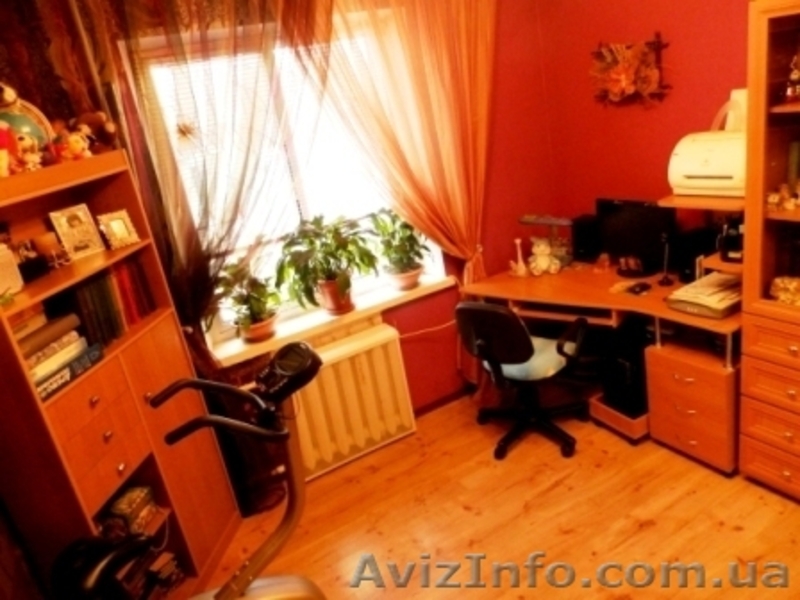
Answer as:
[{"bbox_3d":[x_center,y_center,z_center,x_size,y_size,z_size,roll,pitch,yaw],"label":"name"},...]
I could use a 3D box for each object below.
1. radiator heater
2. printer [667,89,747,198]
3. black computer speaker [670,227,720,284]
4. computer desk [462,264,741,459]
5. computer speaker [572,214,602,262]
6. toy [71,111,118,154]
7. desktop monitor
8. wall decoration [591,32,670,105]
[{"bbox_3d":[-0.272,0.568,3.253,0.699,0.640,0.148,-20,21,-25],"label":"radiator heater"},{"bbox_3d":[1.387,-0.657,2.399,0.315,0.374,0.374,-20,21,-25],"label":"printer"},{"bbox_3d":[1.583,-0.229,3.060,0.172,0.251,0.133,-15,18,-13],"label":"black computer speaker"},{"bbox_3d":[1.181,0.287,3.242,0.866,0.738,1.506,-20,21,-25],"label":"computer desk"},{"bbox_3d":[1.187,-0.377,3.588,0.162,0.261,0.162,-20,21,-25],"label":"computer speaker"},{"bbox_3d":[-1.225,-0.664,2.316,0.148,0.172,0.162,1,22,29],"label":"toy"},{"bbox_3d":[1.318,-0.342,3.195,0.177,0.413,0.482,-20,21,-25],"label":"desktop monitor"},{"bbox_3d":[1.210,-1.221,3.041,0.059,0.359,0.453,-20,21,-25],"label":"wall decoration"}]

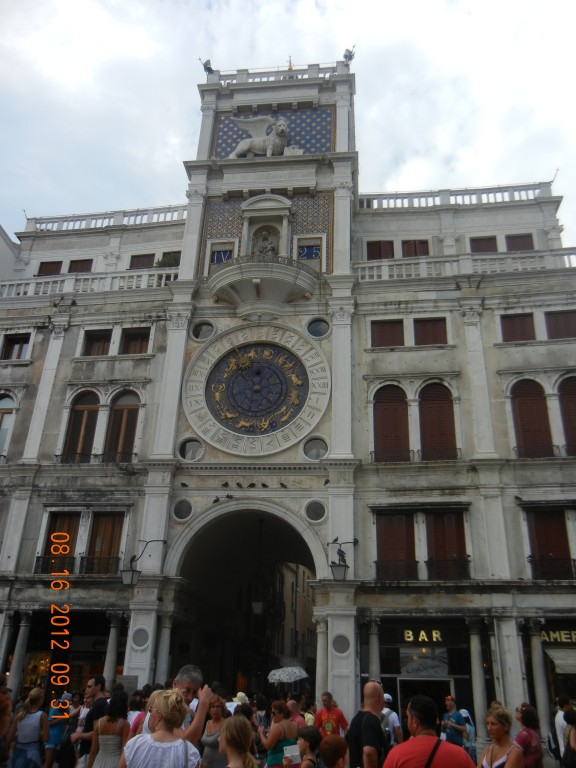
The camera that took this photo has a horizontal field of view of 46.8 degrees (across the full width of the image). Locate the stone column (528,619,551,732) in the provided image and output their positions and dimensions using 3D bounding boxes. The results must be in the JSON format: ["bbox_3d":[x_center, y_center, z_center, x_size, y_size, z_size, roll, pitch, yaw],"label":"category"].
[{"bbox_3d":[6.534,7.581,17.175,0.434,2.959,0.420,-2,-25,8],"label":"stone column"}]

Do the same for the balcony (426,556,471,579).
[{"bbox_3d":[4.432,5.111,18.396,1.221,0.622,0.250,-2,-25,8],"label":"balcony"}]

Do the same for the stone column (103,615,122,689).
[{"bbox_3d":[-4.673,7.425,17.258,0.420,2.870,0.420,-2,-25,9],"label":"stone column"}]

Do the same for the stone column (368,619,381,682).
[{"bbox_3d":[2.751,9.253,20.852,0.440,3.750,0.440,-2,-27,8],"label":"stone column"}]

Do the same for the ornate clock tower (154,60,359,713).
[{"bbox_3d":[-0.524,-0.606,25.069,6.704,25.623,6.000,-2,-25,8],"label":"ornate clock tower"}]

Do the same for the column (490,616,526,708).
[{"bbox_3d":[5.382,7.211,15.995,0.560,2.950,0.500,-2,-25,9],"label":"column"}]

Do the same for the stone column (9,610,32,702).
[{"bbox_3d":[-7.210,7.529,17.658,0.420,2.870,0.420,-2,-25,9],"label":"stone column"}]

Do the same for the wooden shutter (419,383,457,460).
[{"bbox_3d":[4.574,1.151,20.417,1.066,2.568,0.100,-2,-25,8],"label":"wooden shutter"}]

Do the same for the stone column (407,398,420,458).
[{"bbox_3d":[3.615,1.320,18.969,0.330,1.930,0.300,-2,-25,9],"label":"stone column"}]

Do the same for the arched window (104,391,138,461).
[{"bbox_3d":[-5.293,1.322,21.284,0.992,2.470,0.140,-2,-26,8],"label":"arched window"}]

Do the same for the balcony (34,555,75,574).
[{"bbox_3d":[-6.999,5.446,20.035,1.249,0.560,0.250,-2,-25,8],"label":"balcony"}]

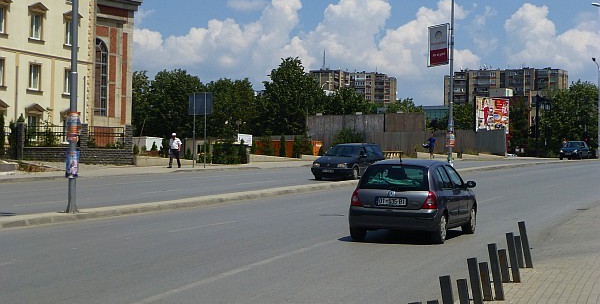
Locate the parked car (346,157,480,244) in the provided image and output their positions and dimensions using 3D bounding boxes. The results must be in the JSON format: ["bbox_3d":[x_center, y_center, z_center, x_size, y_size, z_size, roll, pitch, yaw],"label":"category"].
[{"bbox_3d":[2.183,0.852,22.870,1.660,1.420,3.800,1,0,20],"label":"parked car"}]

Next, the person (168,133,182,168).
[{"bbox_3d":[-6.245,-0.060,62.500,0.580,1.750,0.500,-1,-3,38],"label":"person"}]

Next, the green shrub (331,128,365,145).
[{"bbox_3d":[3.000,-0.625,78.000,2.100,1.700,1.900,0,-3,14],"label":"green shrub"}]

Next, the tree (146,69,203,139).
[{"bbox_3d":[-8.978,-2.993,90.000,4.400,6.200,4.400,0,-3,14],"label":"tree"}]

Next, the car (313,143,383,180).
[{"bbox_3d":[2.040,0.400,51.400,1.700,1.460,4.560,1,0,23],"label":"car"}]

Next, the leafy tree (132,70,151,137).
[{"bbox_3d":[-12.224,-2.921,90.000,3.600,5.900,3.600,0,-3,14],"label":"leafy tree"}]

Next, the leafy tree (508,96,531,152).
[{"bbox_3d":[18.033,-2.187,103.000,2.400,4.900,2.400,0,-3,14],"label":"leafy tree"}]

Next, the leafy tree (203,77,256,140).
[{"bbox_3d":[-4.566,-2.333,82.000,3.548,5.256,3.800,1,-2,0],"label":"leafy tree"}]

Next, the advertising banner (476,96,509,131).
[{"bbox_3d":[16.368,-3.111,106.612,4.000,3.000,0.300,3,-3,-37],"label":"advertising banner"}]

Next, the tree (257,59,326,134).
[{"bbox_3d":[-0.685,-3.425,90.000,5.200,7.000,5.100,1,-3,0],"label":"tree"}]

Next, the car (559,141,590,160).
[{"bbox_3d":[21.665,-0.103,98.500,1.690,1.420,4.200,1,0,23],"label":"car"}]

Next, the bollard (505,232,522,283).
[{"bbox_3d":[2.568,1.261,14.994,0.082,0.600,0.082,-9,-3,15],"label":"bollard"}]

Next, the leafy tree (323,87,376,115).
[{"bbox_3d":[3.768,-2.360,95.000,4.263,5.252,4.300,1,-2,0],"label":"leafy tree"}]

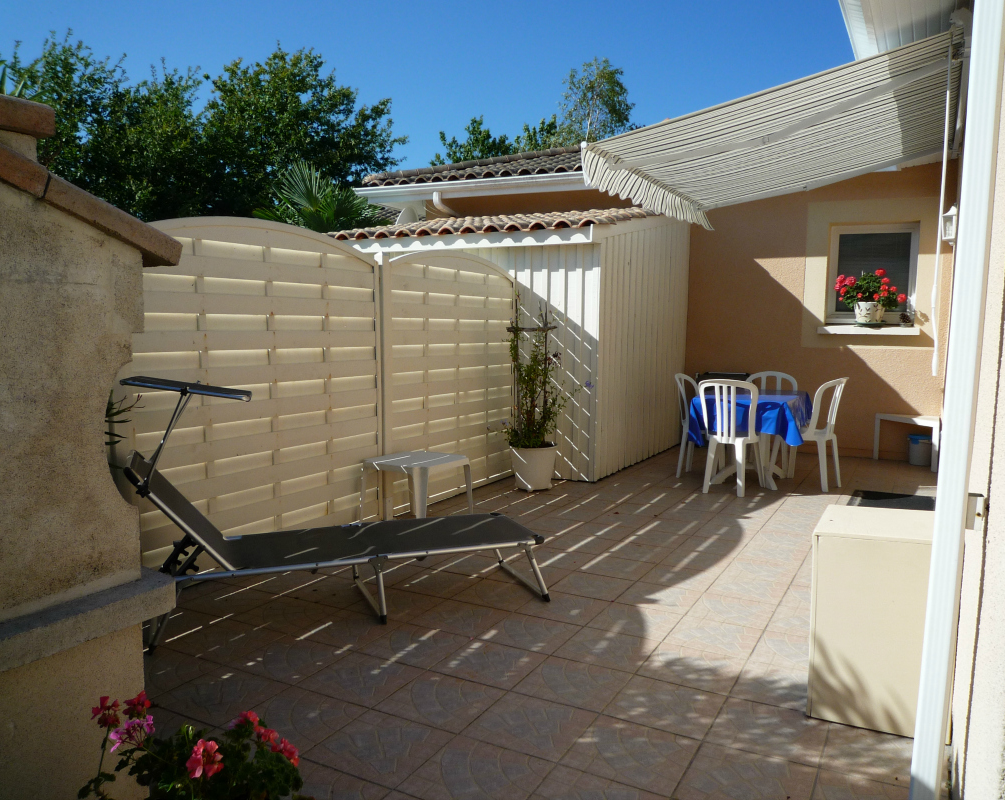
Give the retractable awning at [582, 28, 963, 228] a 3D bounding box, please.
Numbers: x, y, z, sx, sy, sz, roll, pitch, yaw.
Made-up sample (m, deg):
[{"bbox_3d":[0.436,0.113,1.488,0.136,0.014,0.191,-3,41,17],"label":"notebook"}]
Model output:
[{"bbox_3d":[2.058,-1.671,5.450,2.000,0.570,2.980,3,6,29],"label":"retractable awning"}]

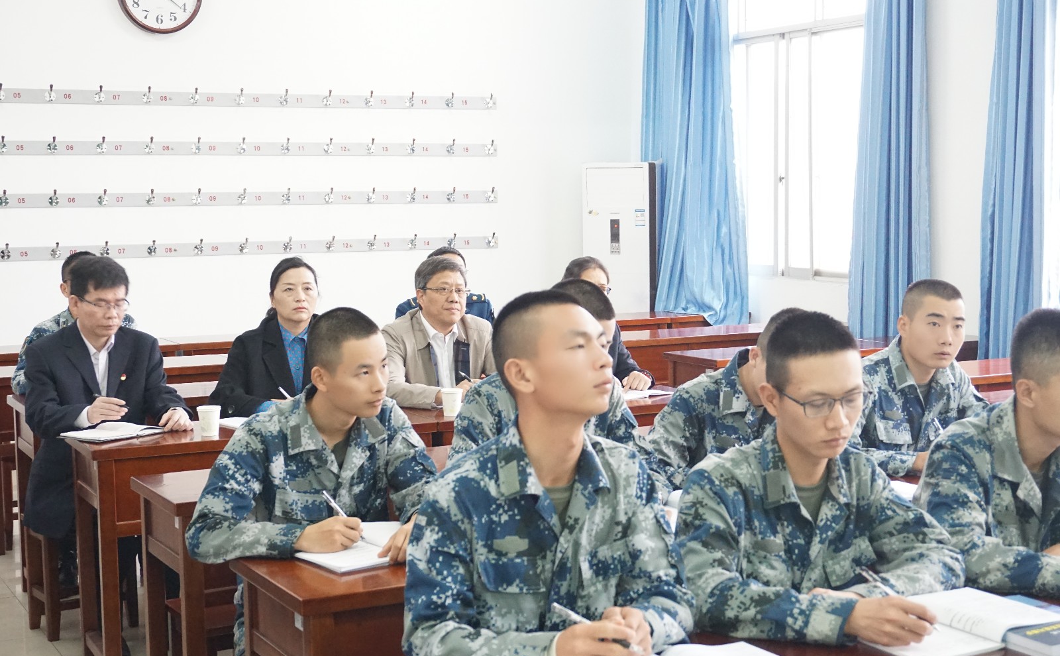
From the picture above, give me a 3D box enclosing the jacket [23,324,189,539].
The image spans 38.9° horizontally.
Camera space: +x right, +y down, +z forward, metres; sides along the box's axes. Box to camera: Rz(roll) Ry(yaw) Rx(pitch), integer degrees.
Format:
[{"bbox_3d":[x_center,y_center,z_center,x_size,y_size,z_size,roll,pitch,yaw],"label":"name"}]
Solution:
[{"bbox_3d":[-1.486,0.354,5.228,0.535,0.730,0.570,-3,5,-29],"label":"jacket"}]

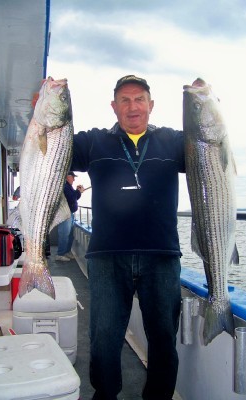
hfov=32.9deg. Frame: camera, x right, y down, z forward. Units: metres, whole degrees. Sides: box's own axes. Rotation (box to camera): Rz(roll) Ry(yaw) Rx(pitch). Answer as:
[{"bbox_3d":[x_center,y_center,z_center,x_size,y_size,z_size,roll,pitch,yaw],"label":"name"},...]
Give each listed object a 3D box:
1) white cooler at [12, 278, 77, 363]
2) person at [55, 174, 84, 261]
[{"bbox_3d":[-0.583,0.888,3.210,0.420,0.445,0.910,0,-1,-8],"label":"white cooler"},{"bbox_3d":[-1.065,0.325,8.350,0.570,1.770,0.520,0,-1,-6],"label":"person"}]

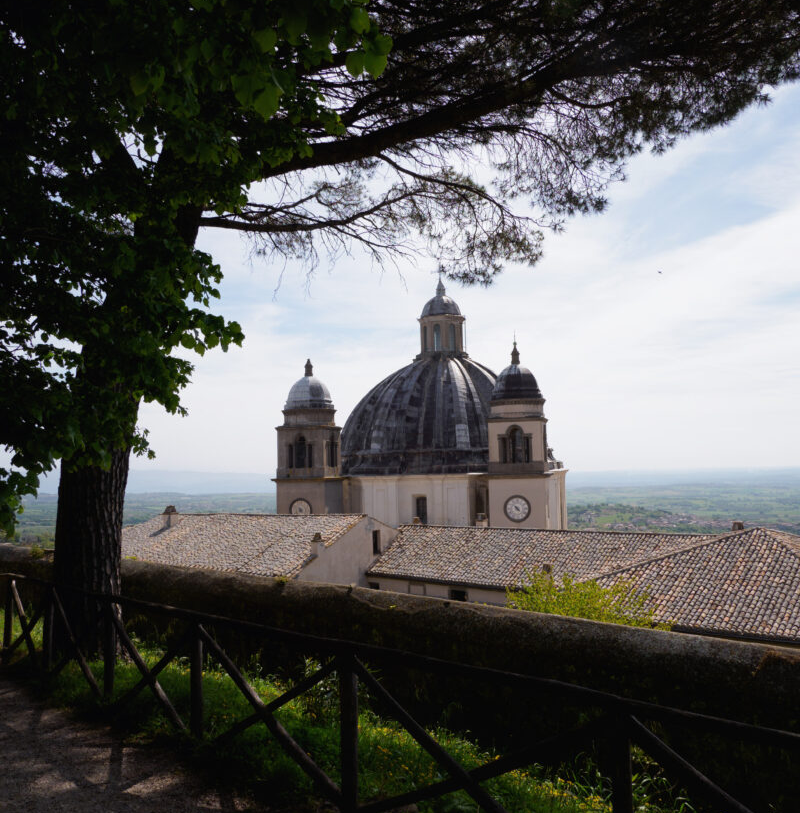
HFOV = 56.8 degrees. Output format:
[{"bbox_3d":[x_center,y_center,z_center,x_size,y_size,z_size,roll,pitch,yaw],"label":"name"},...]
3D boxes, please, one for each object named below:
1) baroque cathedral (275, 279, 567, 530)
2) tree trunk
[{"bbox_3d":[5.700,3.812,102.577,36.000,45.000,40.000,-1,-5,15],"label":"baroque cathedral"},{"bbox_3d":[-3.200,1.460,7.650,0.760,2.350,0.740,0,-5,0],"label":"tree trunk"}]

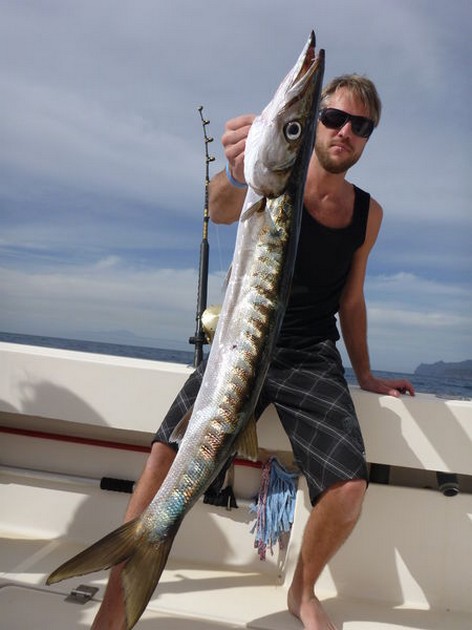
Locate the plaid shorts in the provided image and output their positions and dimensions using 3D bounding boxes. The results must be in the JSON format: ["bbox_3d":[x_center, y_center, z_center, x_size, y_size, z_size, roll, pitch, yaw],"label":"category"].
[{"bbox_3d":[0.094,0.302,1.560,0.580,0.460,0.370,5,-5,6],"label":"plaid shorts"}]

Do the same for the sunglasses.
[{"bbox_3d":[0.274,-0.478,1.297,0.145,0.050,0.130,15,9,2],"label":"sunglasses"}]

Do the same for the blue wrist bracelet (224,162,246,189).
[{"bbox_3d":[0.012,-0.263,0.920,0.068,0.064,0.016,2,-12,-11],"label":"blue wrist bracelet"}]

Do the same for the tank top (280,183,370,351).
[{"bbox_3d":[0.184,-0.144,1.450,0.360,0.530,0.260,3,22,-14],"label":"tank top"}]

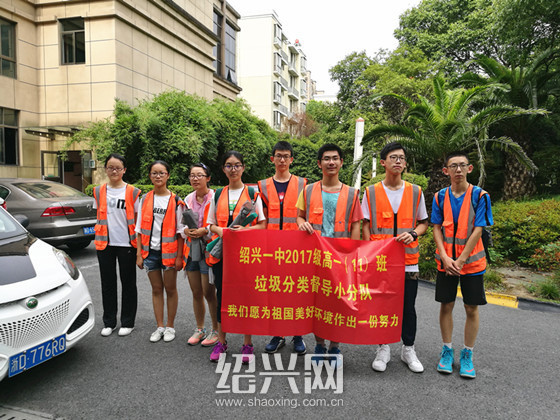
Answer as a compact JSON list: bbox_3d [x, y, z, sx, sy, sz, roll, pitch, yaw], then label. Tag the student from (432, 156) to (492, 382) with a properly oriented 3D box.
[{"bbox_3d":[1.417,0.397,3.384,0.480,1.704,0.360,2,4,21],"label":"student"}]

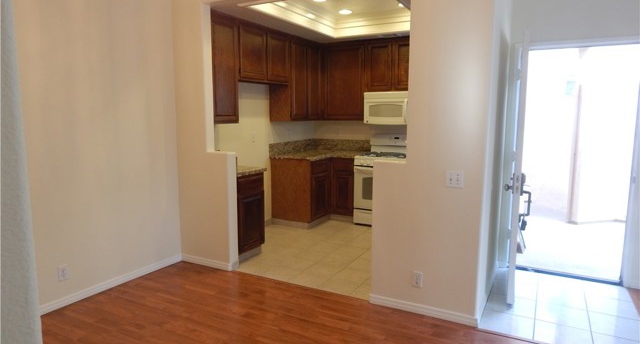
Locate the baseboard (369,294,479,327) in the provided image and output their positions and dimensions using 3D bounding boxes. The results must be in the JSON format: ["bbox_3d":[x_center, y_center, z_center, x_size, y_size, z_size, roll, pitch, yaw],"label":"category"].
[{"bbox_3d":[0.726,0.991,2.923,0.781,0.076,0.014,4,9,29],"label":"baseboard"}]

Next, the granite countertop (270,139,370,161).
[{"bbox_3d":[0.040,-0.304,5.574,0.987,0.204,1.149,4,9,29],"label":"granite countertop"}]

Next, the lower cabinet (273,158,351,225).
[{"bbox_3d":[0.052,0.192,5.643,0.973,0.818,1.118,4,9,29],"label":"lower cabinet"}]

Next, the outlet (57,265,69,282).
[{"bbox_3d":[-1.915,0.753,3.036,0.008,0.115,0.070,4,9,29],"label":"outlet"}]

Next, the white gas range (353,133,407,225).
[{"bbox_3d":[0.928,0.101,5.401,0.762,1.177,0.656,4,9,29],"label":"white gas range"}]

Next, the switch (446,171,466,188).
[{"bbox_3d":[0.899,0.051,2.700,0.116,0.115,0.010,4,9,29],"label":"switch"}]

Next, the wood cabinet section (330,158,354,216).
[{"bbox_3d":[0.443,0.182,5.736,0.336,0.783,0.580,4,9,28],"label":"wood cabinet section"}]

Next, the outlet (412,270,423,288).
[{"bbox_3d":[0.699,0.773,2.913,0.070,0.115,0.008,4,9,29],"label":"outlet"}]

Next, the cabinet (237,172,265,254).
[{"bbox_3d":[-0.949,0.388,4.188,0.642,0.804,0.458,4,9,29],"label":"cabinet"}]

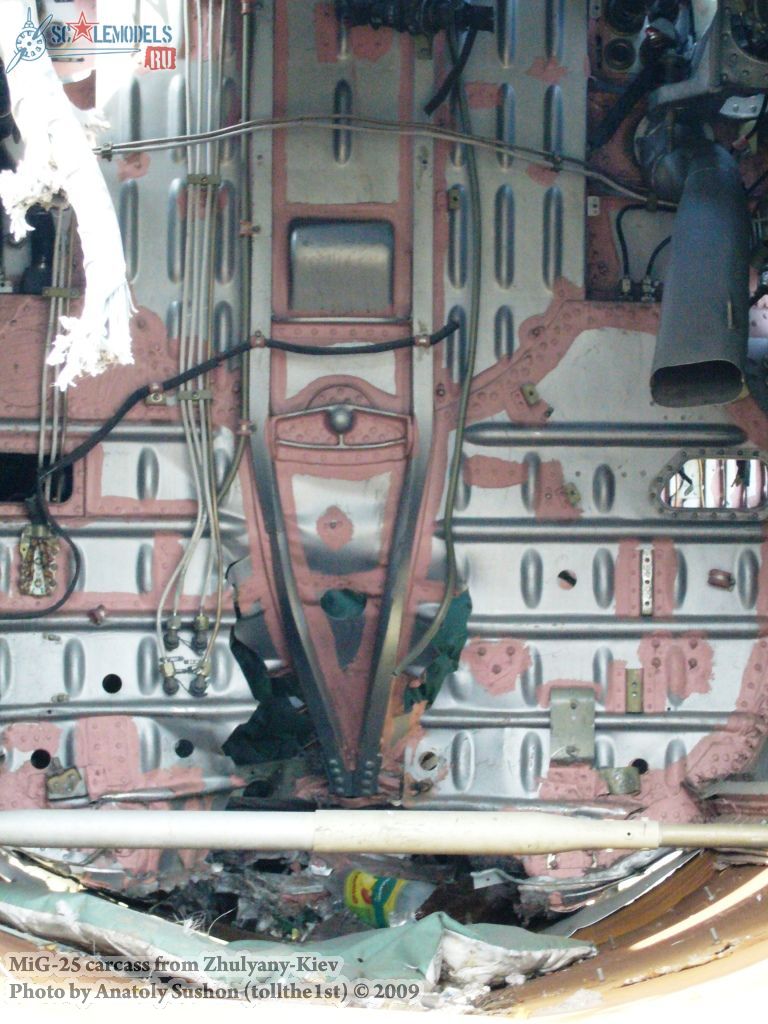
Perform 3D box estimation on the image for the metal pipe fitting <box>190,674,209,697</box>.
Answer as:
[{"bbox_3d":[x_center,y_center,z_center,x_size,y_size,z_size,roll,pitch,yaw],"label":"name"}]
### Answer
[{"bbox_3d":[-0.237,0.223,3.575,0.023,0.028,0.030,0,3,0],"label":"metal pipe fitting"}]

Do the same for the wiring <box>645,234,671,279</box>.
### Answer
[{"bbox_3d":[0.358,-0.335,3.640,0.034,0.058,0.030,0,3,0],"label":"wiring"}]

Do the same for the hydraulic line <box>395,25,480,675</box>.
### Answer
[{"bbox_3d":[0.068,-0.207,3.540,0.110,0.828,0.100,0,3,0],"label":"hydraulic line"}]

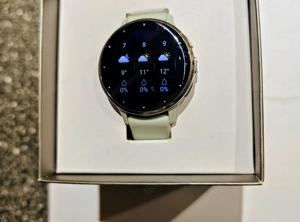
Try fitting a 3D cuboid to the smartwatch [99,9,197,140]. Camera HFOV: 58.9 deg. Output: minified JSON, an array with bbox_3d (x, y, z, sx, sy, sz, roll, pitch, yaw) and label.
[{"bbox_3d":[0.001,-0.018,0.132,0.044,0.033,0.061,-1,87,11],"label":"smartwatch"}]

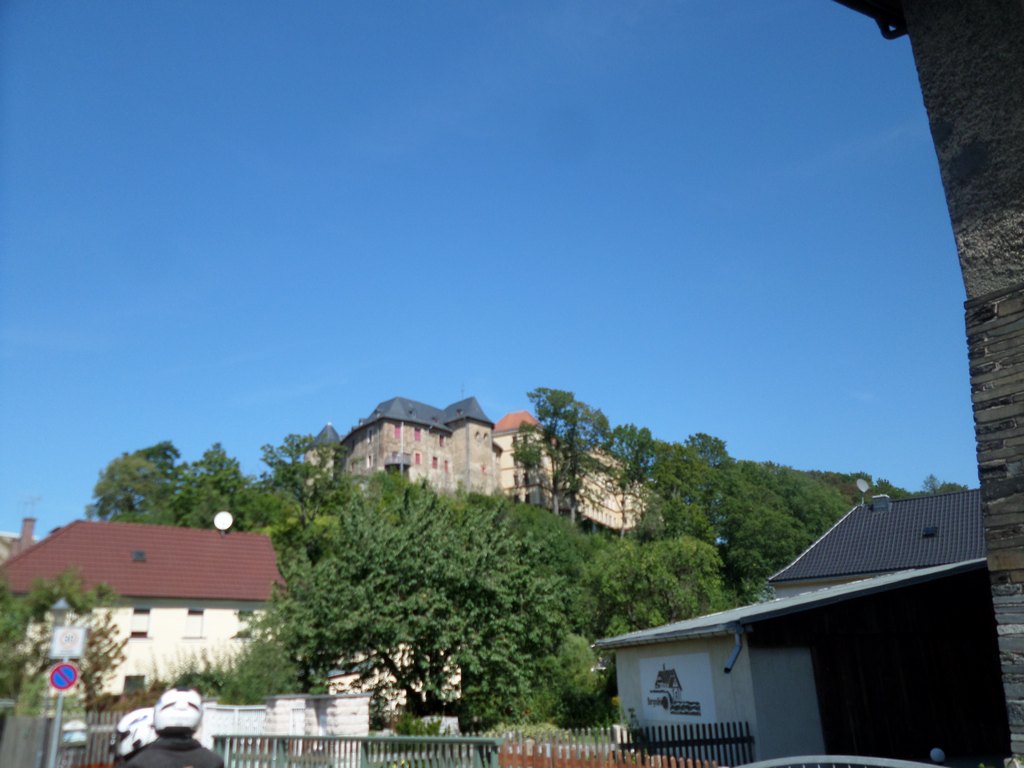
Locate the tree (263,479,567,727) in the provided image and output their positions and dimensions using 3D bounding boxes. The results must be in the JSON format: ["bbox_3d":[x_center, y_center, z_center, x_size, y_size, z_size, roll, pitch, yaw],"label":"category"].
[{"bbox_3d":[-2.948,6.409,25.052,9.194,7.215,8.300,0,-18,-7],"label":"tree"}]

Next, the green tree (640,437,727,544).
[{"bbox_3d":[24.840,15.691,120.058,12.465,16.687,11.500,-6,-19,11],"label":"green tree"}]

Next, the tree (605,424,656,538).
[{"bbox_3d":[17.877,14.676,125.063,7.851,17.763,8.000,-4,-19,8],"label":"tree"}]

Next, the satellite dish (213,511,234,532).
[{"bbox_3d":[-13.236,6.285,38.000,0.920,0.950,0.350,7,-20,-26],"label":"satellite dish"}]

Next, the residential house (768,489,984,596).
[{"bbox_3d":[18.923,9.118,36.372,12.500,8.400,8.000,-15,-22,34],"label":"residential house"}]

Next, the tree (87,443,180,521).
[{"bbox_3d":[-45.700,12.746,100.037,11.353,12.211,10.500,6,-20,-24],"label":"tree"}]

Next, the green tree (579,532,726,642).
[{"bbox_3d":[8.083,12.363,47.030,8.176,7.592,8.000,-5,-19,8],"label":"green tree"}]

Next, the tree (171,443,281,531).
[{"bbox_3d":[-31.134,12.212,90.040,11.958,12.058,10.500,4,-19,-18],"label":"tree"}]

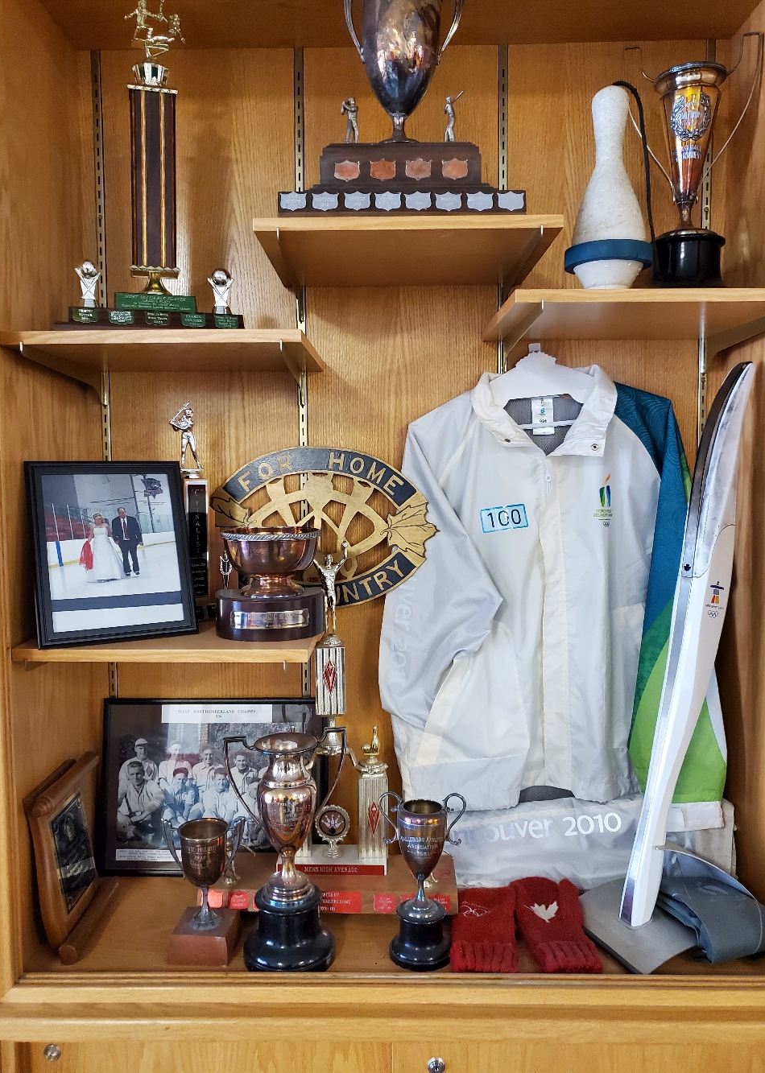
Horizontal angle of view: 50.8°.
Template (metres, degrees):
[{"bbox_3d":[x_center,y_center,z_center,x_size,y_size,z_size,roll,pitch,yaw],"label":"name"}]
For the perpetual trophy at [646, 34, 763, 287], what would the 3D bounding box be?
[{"bbox_3d":[0.478,-0.554,1.228,0.200,0.384,0.132,1,4,14],"label":"perpetual trophy"}]

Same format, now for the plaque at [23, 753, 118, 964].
[{"bbox_3d":[-0.486,0.499,1.289,0.042,0.252,0.219,-9,4,2],"label":"plaque"}]

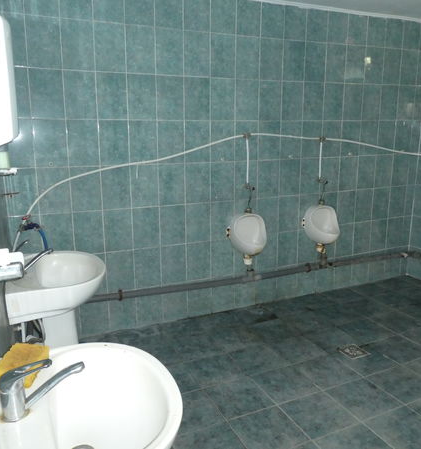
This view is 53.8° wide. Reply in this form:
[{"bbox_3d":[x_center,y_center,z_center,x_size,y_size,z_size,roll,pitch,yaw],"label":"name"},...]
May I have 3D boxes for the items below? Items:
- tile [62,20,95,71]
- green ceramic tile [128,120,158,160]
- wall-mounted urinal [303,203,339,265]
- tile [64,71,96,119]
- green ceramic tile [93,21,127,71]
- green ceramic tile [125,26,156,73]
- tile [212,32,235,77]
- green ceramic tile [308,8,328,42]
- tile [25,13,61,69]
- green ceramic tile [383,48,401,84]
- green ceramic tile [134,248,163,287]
[{"bbox_3d":[-0.835,-1.116,2.600,0.200,0.300,0.010,-6,13,-22],"label":"tile"},{"bbox_3d":[-0.457,-0.556,2.843,0.198,0.295,0.010,-6,14,-23],"label":"green ceramic tile"},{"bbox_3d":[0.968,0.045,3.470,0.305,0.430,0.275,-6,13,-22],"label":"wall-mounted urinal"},{"bbox_3d":[-0.832,-0.824,2.664,0.200,0.300,0.010,-6,13,-22],"label":"tile"},{"bbox_3d":[-0.649,-1.136,2.679,0.200,0.300,0.010,-6,14,-23],"label":"green ceramic tile"},{"bbox_3d":[-0.461,-1.147,2.731,0.198,0.297,0.010,-6,14,-22],"label":"green ceramic tile"},{"bbox_3d":[0.091,-1.207,2.981,0.200,0.300,0.010,-6,13,-22],"label":"tile"},{"bbox_3d":[0.824,-1.535,3.216,0.200,0.227,0.010,-6,13,-22],"label":"green ceramic tile"},{"bbox_3d":[-1.018,-1.101,2.523,0.200,0.300,0.010,-6,14,-23],"label":"tile"},{"bbox_3d":[1.573,-1.352,3.589,0.200,0.300,0.010,-6,13,-22],"label":"green ceramic tile"},{"bbox_3d":[-0.458,0.319,3.080,0.200,0.300,0.010,-6,14,-23],"label":"green ceramic tile"}]

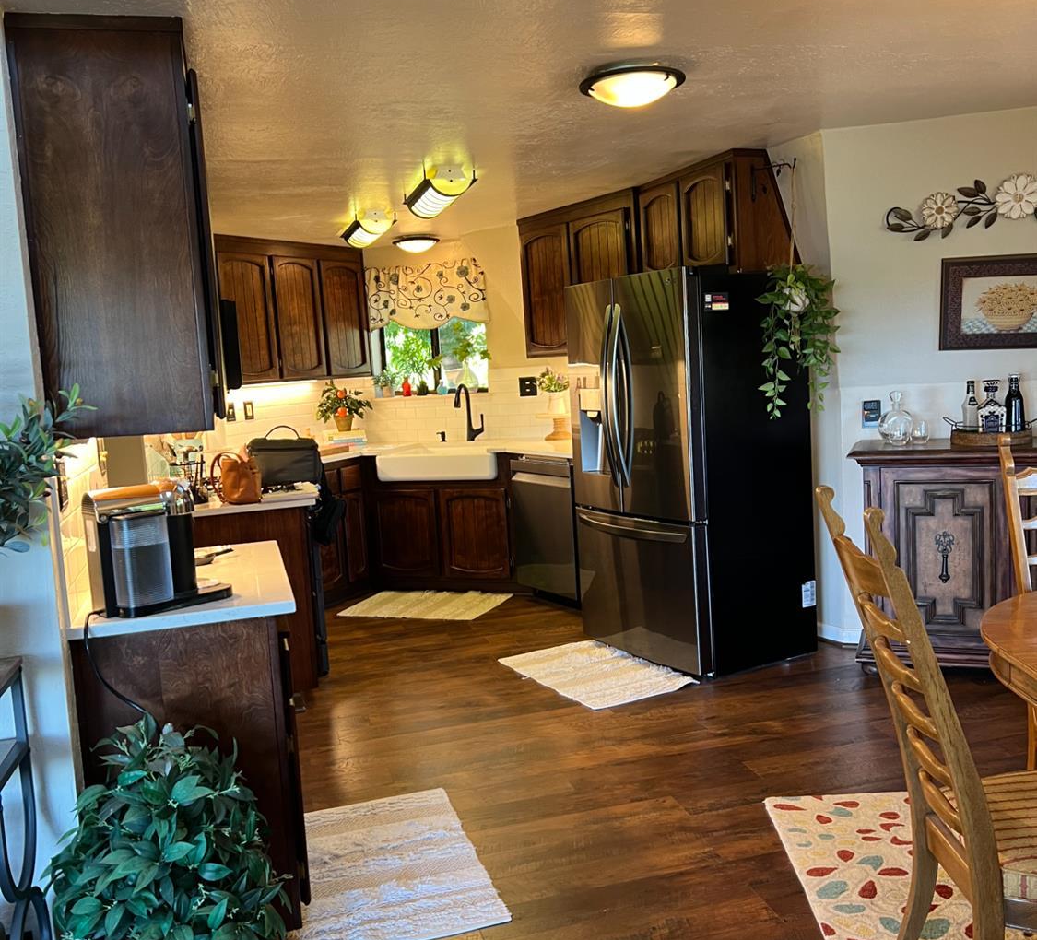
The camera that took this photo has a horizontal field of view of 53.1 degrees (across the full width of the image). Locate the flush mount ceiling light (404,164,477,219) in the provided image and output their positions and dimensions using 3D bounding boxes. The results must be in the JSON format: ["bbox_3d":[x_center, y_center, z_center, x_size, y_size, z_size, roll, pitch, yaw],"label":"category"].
[{"bbox_3d":[-0.369,-1.290,4.858,0.230,0.170,0.620,-5,6,-15],"label":"flush mount ceiling light"}]

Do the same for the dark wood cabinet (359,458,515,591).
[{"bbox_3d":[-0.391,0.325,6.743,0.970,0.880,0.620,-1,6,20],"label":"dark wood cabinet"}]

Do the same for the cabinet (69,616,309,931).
[{"bbox_3d":[-0.875,0.765,2.882,0.470,0.880,0.920,-5,6,-16],"label":"cabinet"}]

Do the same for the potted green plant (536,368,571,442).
[{"bbox_3d":[0.265,-0.428,6.795,0.250,0.470,0.250,-3,6,5],"label":"potted green plant"}]

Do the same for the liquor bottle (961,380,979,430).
[{"bbox_3d":[1.954,-0.260,4.488,0.074,0.250,0.074,-1,6,20],"label":"liquor bottle"}]

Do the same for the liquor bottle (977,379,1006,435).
[{"bbox_3d":[2.071,-0.261,4.551,0.115,0.280,0.095,-1,7,20],"label":"liquor bottle"}]

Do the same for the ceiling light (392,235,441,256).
[{"bbox_3d":[-0.623,-1.377,6.353,0.295,0.110,0.295,-3,6,0],"label":"ceiling light"}]

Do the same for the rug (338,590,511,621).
[{"bbox_3d":[-0.565,0.819,6.291,0.897,0.015,0.578,-1,6,21],"label":"rug"}]

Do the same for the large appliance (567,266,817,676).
[{"bbox_3d":[0.797,-0.015,4.991,0.755,1.790,0.915,-7,7,-29],"label":"large appliance"}]

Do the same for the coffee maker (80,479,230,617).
[{"bbox_3d":[-0.912,0.190,2.663,0.335,0.306,0.200,-9,8,-40],"label":"coffee maker"}]

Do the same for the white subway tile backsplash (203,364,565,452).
[{"bbox_3d":[-0.654,-0.382,6.791,2.300,0.490,1.250,-1,6,18],"label":"white subway tile backsplash"}]

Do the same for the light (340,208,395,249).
[{"bbox_3d":[-0.784,-1.250,5.386,0.200,0.140,0.580,-5,6,-16],"label":"light"}]

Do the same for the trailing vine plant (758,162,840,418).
[{"bbox_3d":[1.167,-0.751,4.352,0.340,1.030,0.310,-2,6,15],"label":"trailing vine plant"}]

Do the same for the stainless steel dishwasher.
[{"bbox_3d":[0.402,0.335,6.322,0.600,0.860,0.610,-7,7,-30],"label":"stainless steel dishwasher"}]

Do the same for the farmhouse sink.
[{"bbox_3d":[-0.415,-0.031,6.577,0.800,0.190,0.480,-1,6,19],"label":"farmhouse sink"}]

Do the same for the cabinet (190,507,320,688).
[{"bbox_3d":[-1.240,0.613,4.516,0.630,0.880,0.380,-5,6,-16],"label":"cabinet"}]

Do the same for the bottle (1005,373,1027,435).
[{"bbox_3d":[2.170,-0.270,4.531,0.085,0.290,0.085,-1,7,22],"label":"bottle"}]

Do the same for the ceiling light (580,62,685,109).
[{"bbox_3d":[0.323,-1.070,2.922,0.295,0.110,0.295,-3,6,0],"label":"ceiling light"}]

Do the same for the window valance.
[{"bbox_3d":[-0.645,-1.230,7.226,0.950,0.455,0.100,-1,6,18],"label":"window valance"}]

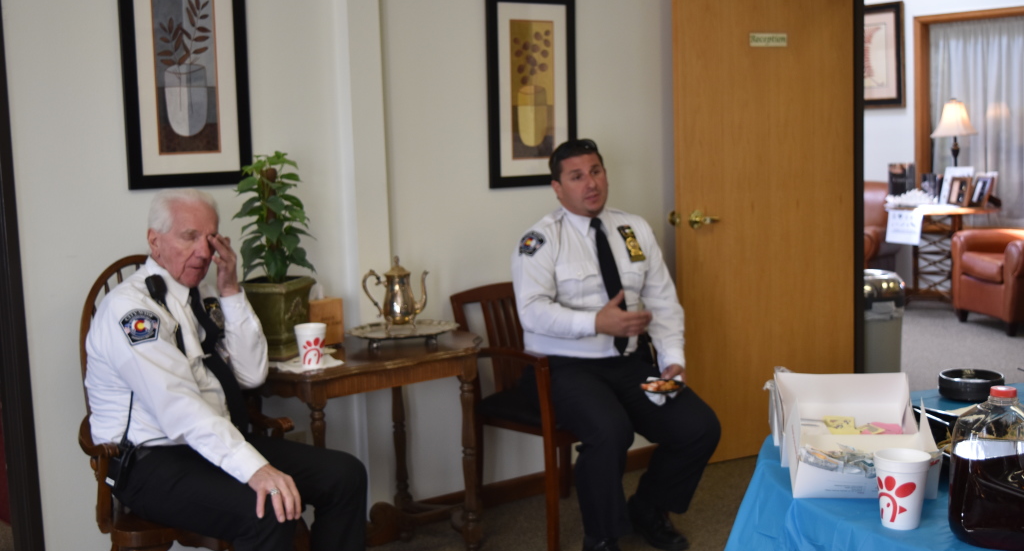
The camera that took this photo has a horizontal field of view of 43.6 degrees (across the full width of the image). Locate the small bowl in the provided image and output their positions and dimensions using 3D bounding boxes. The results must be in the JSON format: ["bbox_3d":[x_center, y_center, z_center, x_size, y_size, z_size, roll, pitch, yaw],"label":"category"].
[{"bbox_3d":[1.081,0.258,3.009,0.155,0.046,0.155,1,7,20],"label":"small bowl"}]

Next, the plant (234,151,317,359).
[{"bbox_3d":[-0.720,-0.068,3.930,0.255,0.620,0.250,-3,7,-12],"label":"plant"}]

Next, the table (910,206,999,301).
[{"bbox_3d":[3.330,-0.175,9.889,0.800,0.669,0.700,1,7,19],"label":"table"}]

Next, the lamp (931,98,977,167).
[{"bbox_3d":[3.448,-0.955,9.999,0.355,0.847,0.355,1,7,19],"label":"lamp"}]

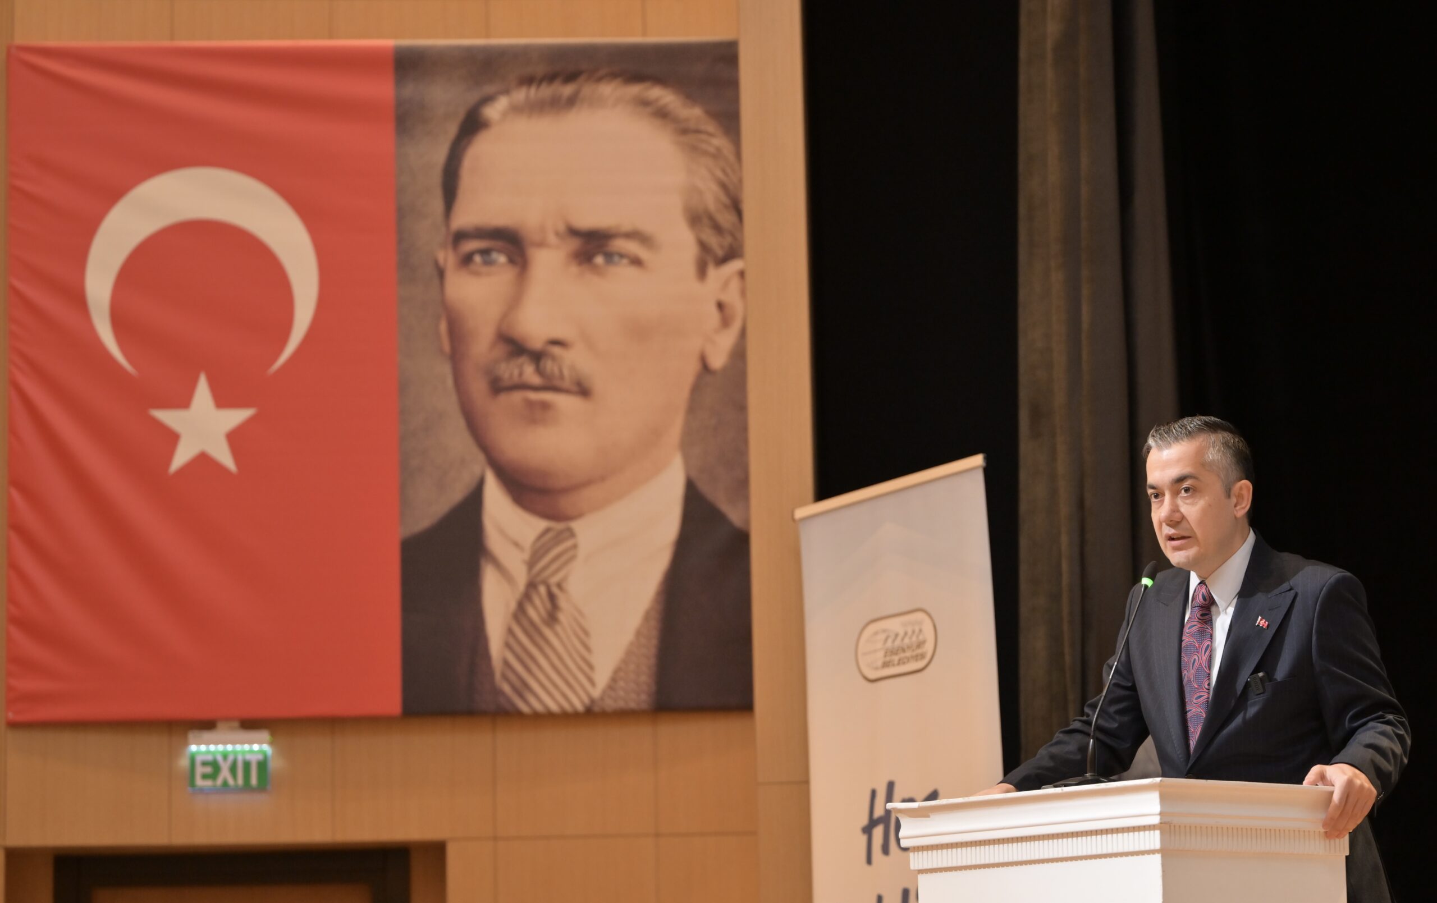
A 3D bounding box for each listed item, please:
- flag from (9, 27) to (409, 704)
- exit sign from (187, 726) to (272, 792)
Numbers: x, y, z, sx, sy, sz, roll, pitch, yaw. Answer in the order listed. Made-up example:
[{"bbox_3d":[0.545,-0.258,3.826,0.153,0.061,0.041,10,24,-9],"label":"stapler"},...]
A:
[{"bbox_3d":[-1.687,-0.233,10.060,1.280,2.230,0.030,-1,-8,-4],"label":"flag"},{"bbox_3d":[-1.570,0.985,9.870,0.268,0.212,0.050,-1,-8,-4],"label":"exit sign"}]

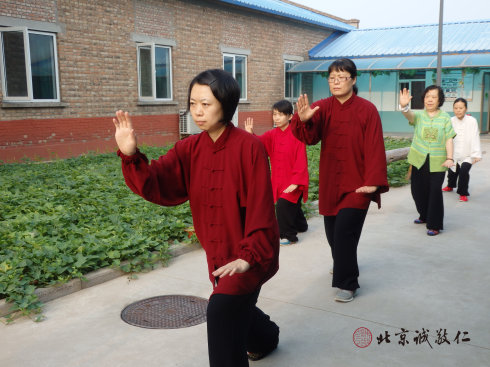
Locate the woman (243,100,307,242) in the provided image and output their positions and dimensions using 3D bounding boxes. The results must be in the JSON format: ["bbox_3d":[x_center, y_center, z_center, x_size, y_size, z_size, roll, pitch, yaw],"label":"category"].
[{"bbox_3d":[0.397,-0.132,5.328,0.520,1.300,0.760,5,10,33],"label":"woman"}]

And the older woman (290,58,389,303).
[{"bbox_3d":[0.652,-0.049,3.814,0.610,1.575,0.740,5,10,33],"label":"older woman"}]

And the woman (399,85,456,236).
[{"bbox_3d":[1.815,-0.248,5.600,0.510,1.430,0.680,5,10,31],"label":"woman"}]

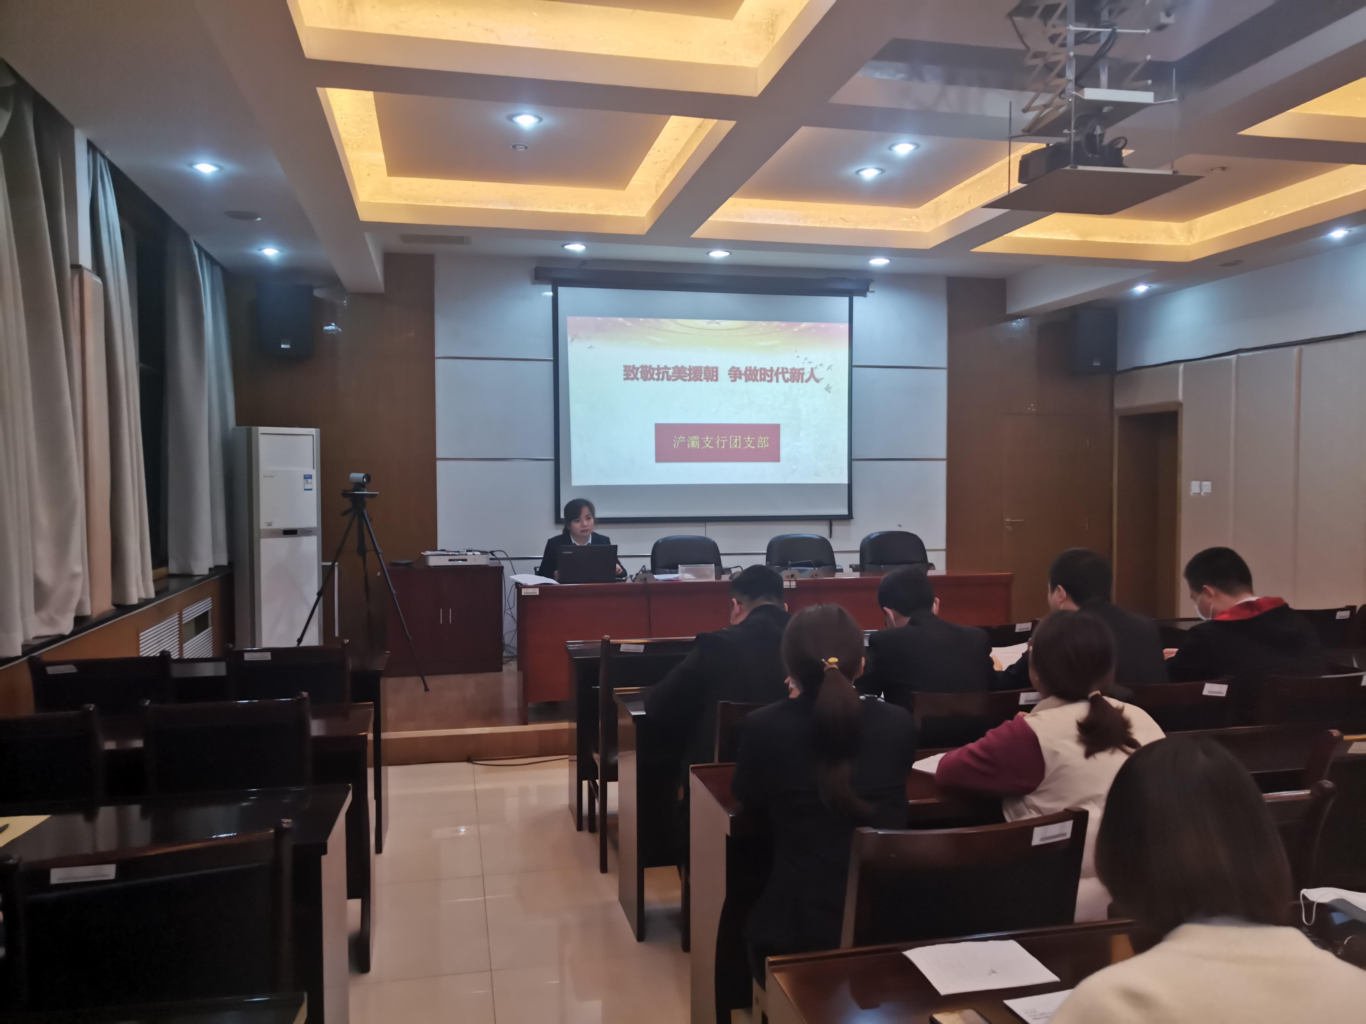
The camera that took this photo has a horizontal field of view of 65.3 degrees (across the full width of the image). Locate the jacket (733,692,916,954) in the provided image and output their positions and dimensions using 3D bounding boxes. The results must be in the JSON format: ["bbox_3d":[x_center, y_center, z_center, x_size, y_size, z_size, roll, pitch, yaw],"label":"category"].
[{"bbox_3d":[0.304,0.671,2.273,0.410,0.580,0.460,-1,2,-12],"label":"jacket"}]

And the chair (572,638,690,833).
[{"bbox_3d":[-0.138,0.937,4.456,0.470,0.940,0.600,-1,2,-12],"label":"chair"}]

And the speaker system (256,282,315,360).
[{"bbox_3d":[-2.763,-1.333,7.426,0.360,0.510,0.320,-1,8,-15],"label":"speaker system"}]

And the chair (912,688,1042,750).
[{"bbox_3d":[0.815,0.962,3.321,0.450,0.920,0.540,-1,2,-12],"label":"chair"}]

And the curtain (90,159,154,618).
[{"bbox_3d":[-2.729,-0.584,5.177,0.170,2.065,0.520,-1,2,-12],"label":"curtain"}]

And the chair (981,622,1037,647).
[{"bbox_3d":[1.237,0.919,4.745,0.450,0.920,0.540,-1,2,-12],"label":"chair"}]

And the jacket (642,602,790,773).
[{"bbox_3d":[0.172,0.604,3.261,0.570,0.665,0.510,-1,2,-12],"label":"jacket"}]

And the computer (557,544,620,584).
[{"bbox_3d":[-0.557,0.293,6.247,0.345,0.220,0.260,-1,2,-12],"label":"computer"}]

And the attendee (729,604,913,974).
[{"bbox_3d":[0.300,0.820,2.445,0.470,1.260,0.700,0,2,-4],"label":"attendee"}]

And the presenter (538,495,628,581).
[{"bbox_3d":[-0.615,0.523,6.538,0.530,1.220,0.660,0,2,-12],"label":"presenter"}]

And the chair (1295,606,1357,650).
[{"bbox_3d":[2.849,0.895,5.087,0.440,0.930,0.560,-1,2,-12],"label":"chair"}]

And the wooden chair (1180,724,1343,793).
[{"bbox_3d":[1.284,0.967,2.718,0.450,0.910,0.550,0,2,-12],"label":"wooden chair"}]

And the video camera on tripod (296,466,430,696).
[{"bbox_3d":[-2.070,0.433,6.912,0.820,1.385,0.820,1,2,30],"label":"video camera on tripod"}]

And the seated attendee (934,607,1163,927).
[{"bbox_3d":[0.795,0.821,2.422,0.500,1.220,0.720,0,2,-12],"label":"seated attendee"}]

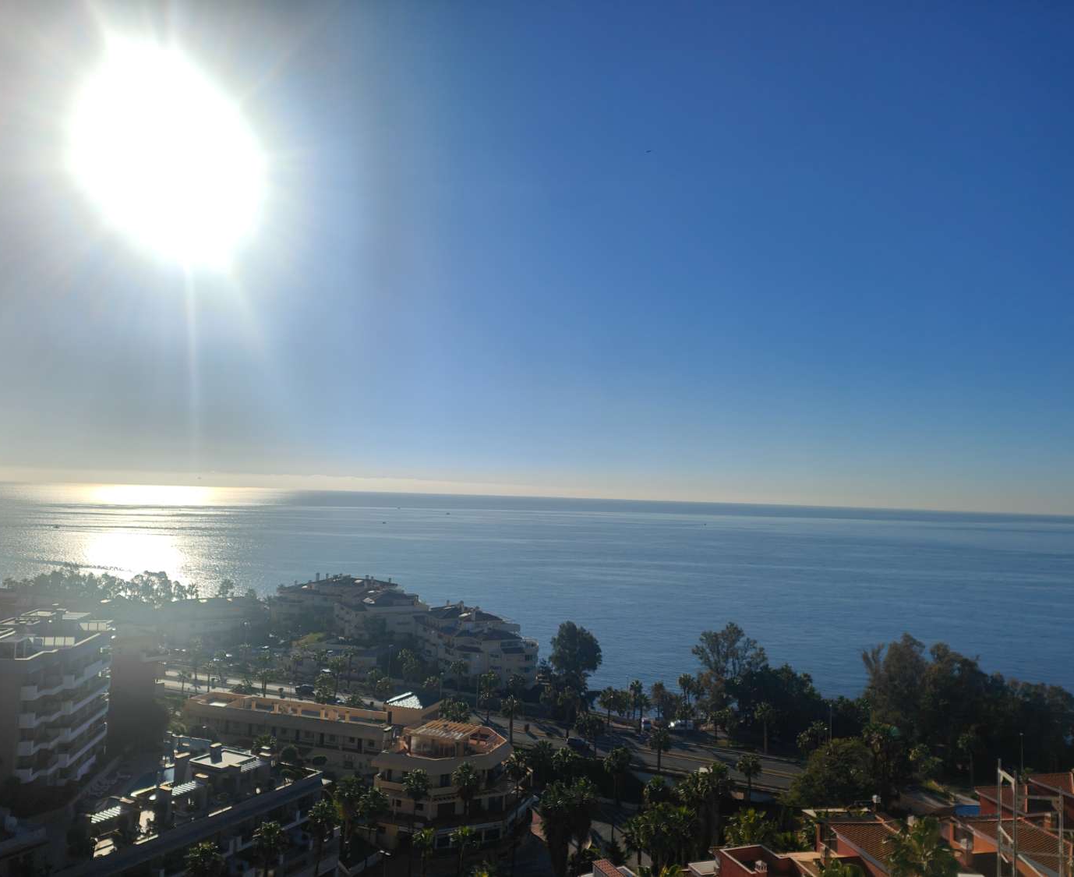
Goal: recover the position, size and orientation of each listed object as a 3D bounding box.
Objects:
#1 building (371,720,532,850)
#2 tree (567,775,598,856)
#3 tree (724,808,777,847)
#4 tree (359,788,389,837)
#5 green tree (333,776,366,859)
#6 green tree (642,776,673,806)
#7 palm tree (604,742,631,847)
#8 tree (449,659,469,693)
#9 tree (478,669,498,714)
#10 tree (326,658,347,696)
[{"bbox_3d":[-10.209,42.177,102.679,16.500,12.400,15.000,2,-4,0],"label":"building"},{"bbox_3d":[5.331,44.405,98.649,3.620,9.610,3.620,2,-4,0],"label":"tree"},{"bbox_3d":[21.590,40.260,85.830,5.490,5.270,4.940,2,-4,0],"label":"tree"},{"bbox_3d":[-17.656,40.113,90.571,3.200,5.150,3.200,2,-4,0],"label":"tree"},{"bbox_3d":[-19.940,40.060,88.950,3.570,8.980,3.570,2,-4,0],"label":"green tree"},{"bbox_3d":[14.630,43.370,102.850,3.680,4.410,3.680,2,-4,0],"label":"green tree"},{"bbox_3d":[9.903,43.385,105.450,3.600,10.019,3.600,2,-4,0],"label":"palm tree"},{"bbox_3d":[-16.948,51.752,183.138,4.230,7.500,4.230,2,-4,0],"label":"tree"},{"bbox_3d":[-8.530,43.880,146.480,3.650,7.300,3.650,2,-4,0],"label":"tree"},{"bbox_3d":[-42.204,50.199,177.308,4.280,8.200,4.280,2,-4,0],"label":"tree"}]

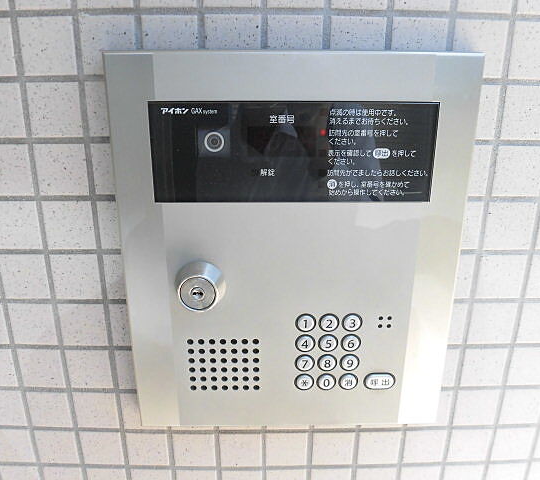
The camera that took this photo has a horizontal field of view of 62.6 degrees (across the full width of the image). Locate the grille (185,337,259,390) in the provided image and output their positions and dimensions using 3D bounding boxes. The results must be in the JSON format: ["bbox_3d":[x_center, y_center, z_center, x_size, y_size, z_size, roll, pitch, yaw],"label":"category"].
[{"bbox_3d":[-0.044,0.122,0.435,0.069,0.059,0.006,0,18,-1],"label":"grille"}]

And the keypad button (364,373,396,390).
[{"bbox_3d":[0.109,0.141,0.440,0.031,0.019,0.008,0,18,-1],"label":"keypad button"}]

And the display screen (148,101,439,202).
[{"bbox_3d":[0.020,-0.073,0.374,0.237,0.083,0.010,0,18,-1],"label":"display screen"}]

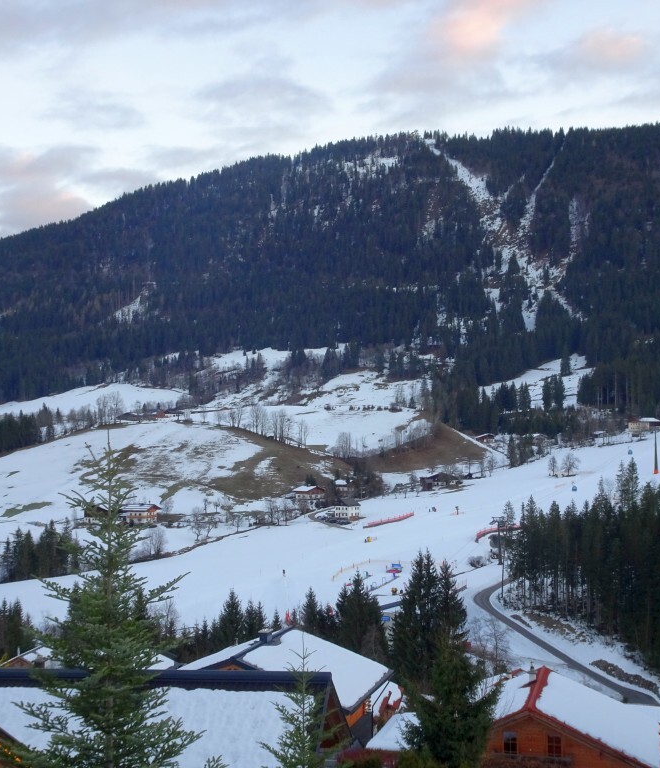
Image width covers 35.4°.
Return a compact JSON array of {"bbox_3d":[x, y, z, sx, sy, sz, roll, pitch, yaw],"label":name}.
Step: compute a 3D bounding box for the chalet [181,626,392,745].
[{"bbox_3d":[-3.763,16.094,50.947,12.210,6.800,9.380,-1,-4,15],"label":"chalet"}]

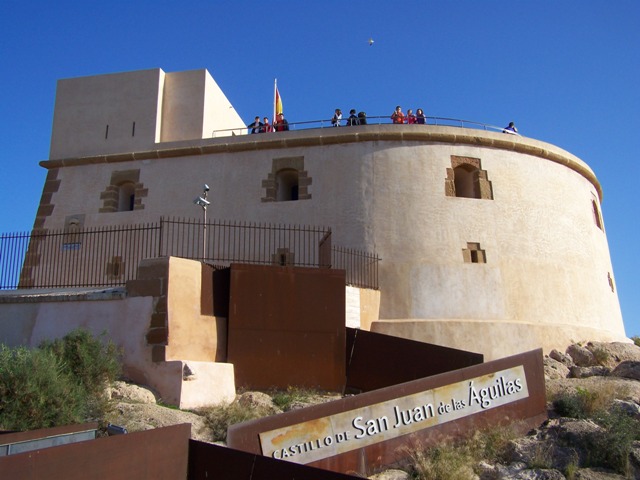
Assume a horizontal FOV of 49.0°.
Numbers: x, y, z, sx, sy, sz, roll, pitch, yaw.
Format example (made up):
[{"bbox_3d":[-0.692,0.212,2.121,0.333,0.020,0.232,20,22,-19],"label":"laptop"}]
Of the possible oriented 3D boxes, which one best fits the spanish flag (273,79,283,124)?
[{"bbox_3d":[-1.872,-6.100,30.944,0.480,2.200,0.300,-3,-15,12],"label":"spanish flag"}]

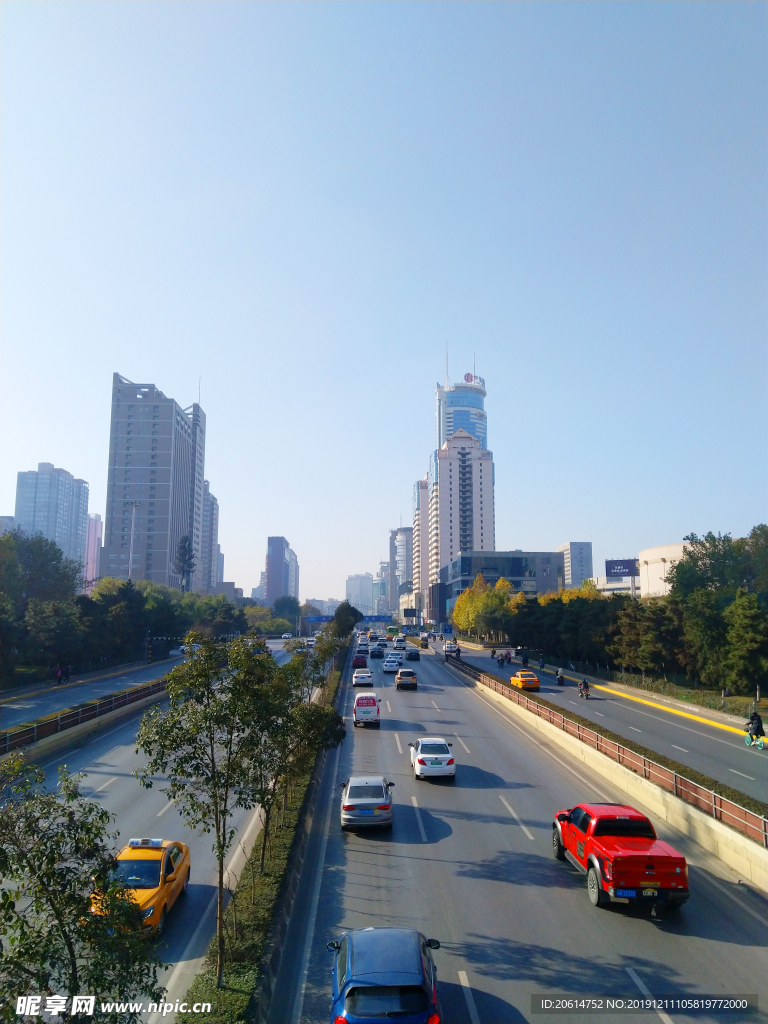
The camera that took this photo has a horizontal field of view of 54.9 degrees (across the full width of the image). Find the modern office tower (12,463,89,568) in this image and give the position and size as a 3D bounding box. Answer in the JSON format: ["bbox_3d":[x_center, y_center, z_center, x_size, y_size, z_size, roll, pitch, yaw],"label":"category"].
[{"bbox_3d":[-222.821,21.051,497.170,23.903,102.692,56.000,0,-8,-2],"label":"modern office tower"}]

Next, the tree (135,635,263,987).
[{"bbox_3d":[-3.844,6.054,15.186,2.623,6.986,2.700,0,-8,-2],"label":"tree"}]

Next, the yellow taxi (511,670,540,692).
[{"bbox_3d":[13.486,16.113,70.488,1.790,1.530,4.620,0,-7,-2],"label":"yellow taxi"}]

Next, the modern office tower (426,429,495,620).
[{"bbox_3d":[38.633,8.649,361.845,29.000,92.000,31.000,0,-7,1],"label":"modern office tower"}]

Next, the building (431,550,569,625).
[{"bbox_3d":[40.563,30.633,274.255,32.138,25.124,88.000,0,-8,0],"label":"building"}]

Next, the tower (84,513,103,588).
[{"bbox_3d":[-241.461,44.393,608.209,15.000,85.588,18.000,0,-8,-2],"label":"tower"}]

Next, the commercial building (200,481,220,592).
[{"bbox_3d":[-107.181,23.414,426.987,19.000,78.500,16.000,0,-7,1],"label":"commercial building"}]

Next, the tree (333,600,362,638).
[{"bbox_3d":[-7.193,22.031,144.584,5.500,9.200,5.500,0,-7,-2],"label":"tree"}]

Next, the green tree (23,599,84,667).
[{"bbox_3d":[-36.367,13.521,80.925,6.413,8.056,6.413,0,-8,-2],"label":"green tree"}]

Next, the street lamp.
[{"bbox_3d":[-46.032,11.319,134.680,2.900,26.745,2.900,0,-8,-2],"label":"street lamp"}]

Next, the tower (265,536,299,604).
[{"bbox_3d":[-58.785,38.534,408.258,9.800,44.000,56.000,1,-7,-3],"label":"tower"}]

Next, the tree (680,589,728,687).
[{"bbox_3d":[28.322,11.078,65.109,4.211,8.643,4.211,0,-8,-2],"label":"tree"}]

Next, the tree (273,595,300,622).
[{"bbox_3d":[-27.747,29.101,209.997,7.968,11.279,7.968,0,-8,-2],"label":"tree"}]

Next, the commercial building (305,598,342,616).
[{"bbox_3d":[-49.063,79.888,610.858,30.000,13.500,20.000,0,-7,-1],"label":"commercial building"}]

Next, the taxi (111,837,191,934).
[{"bbox_3d":[-6.431,9.780,19.718,1.790,1.530,4.620,0,-7,-2],"label":"taxi"}]

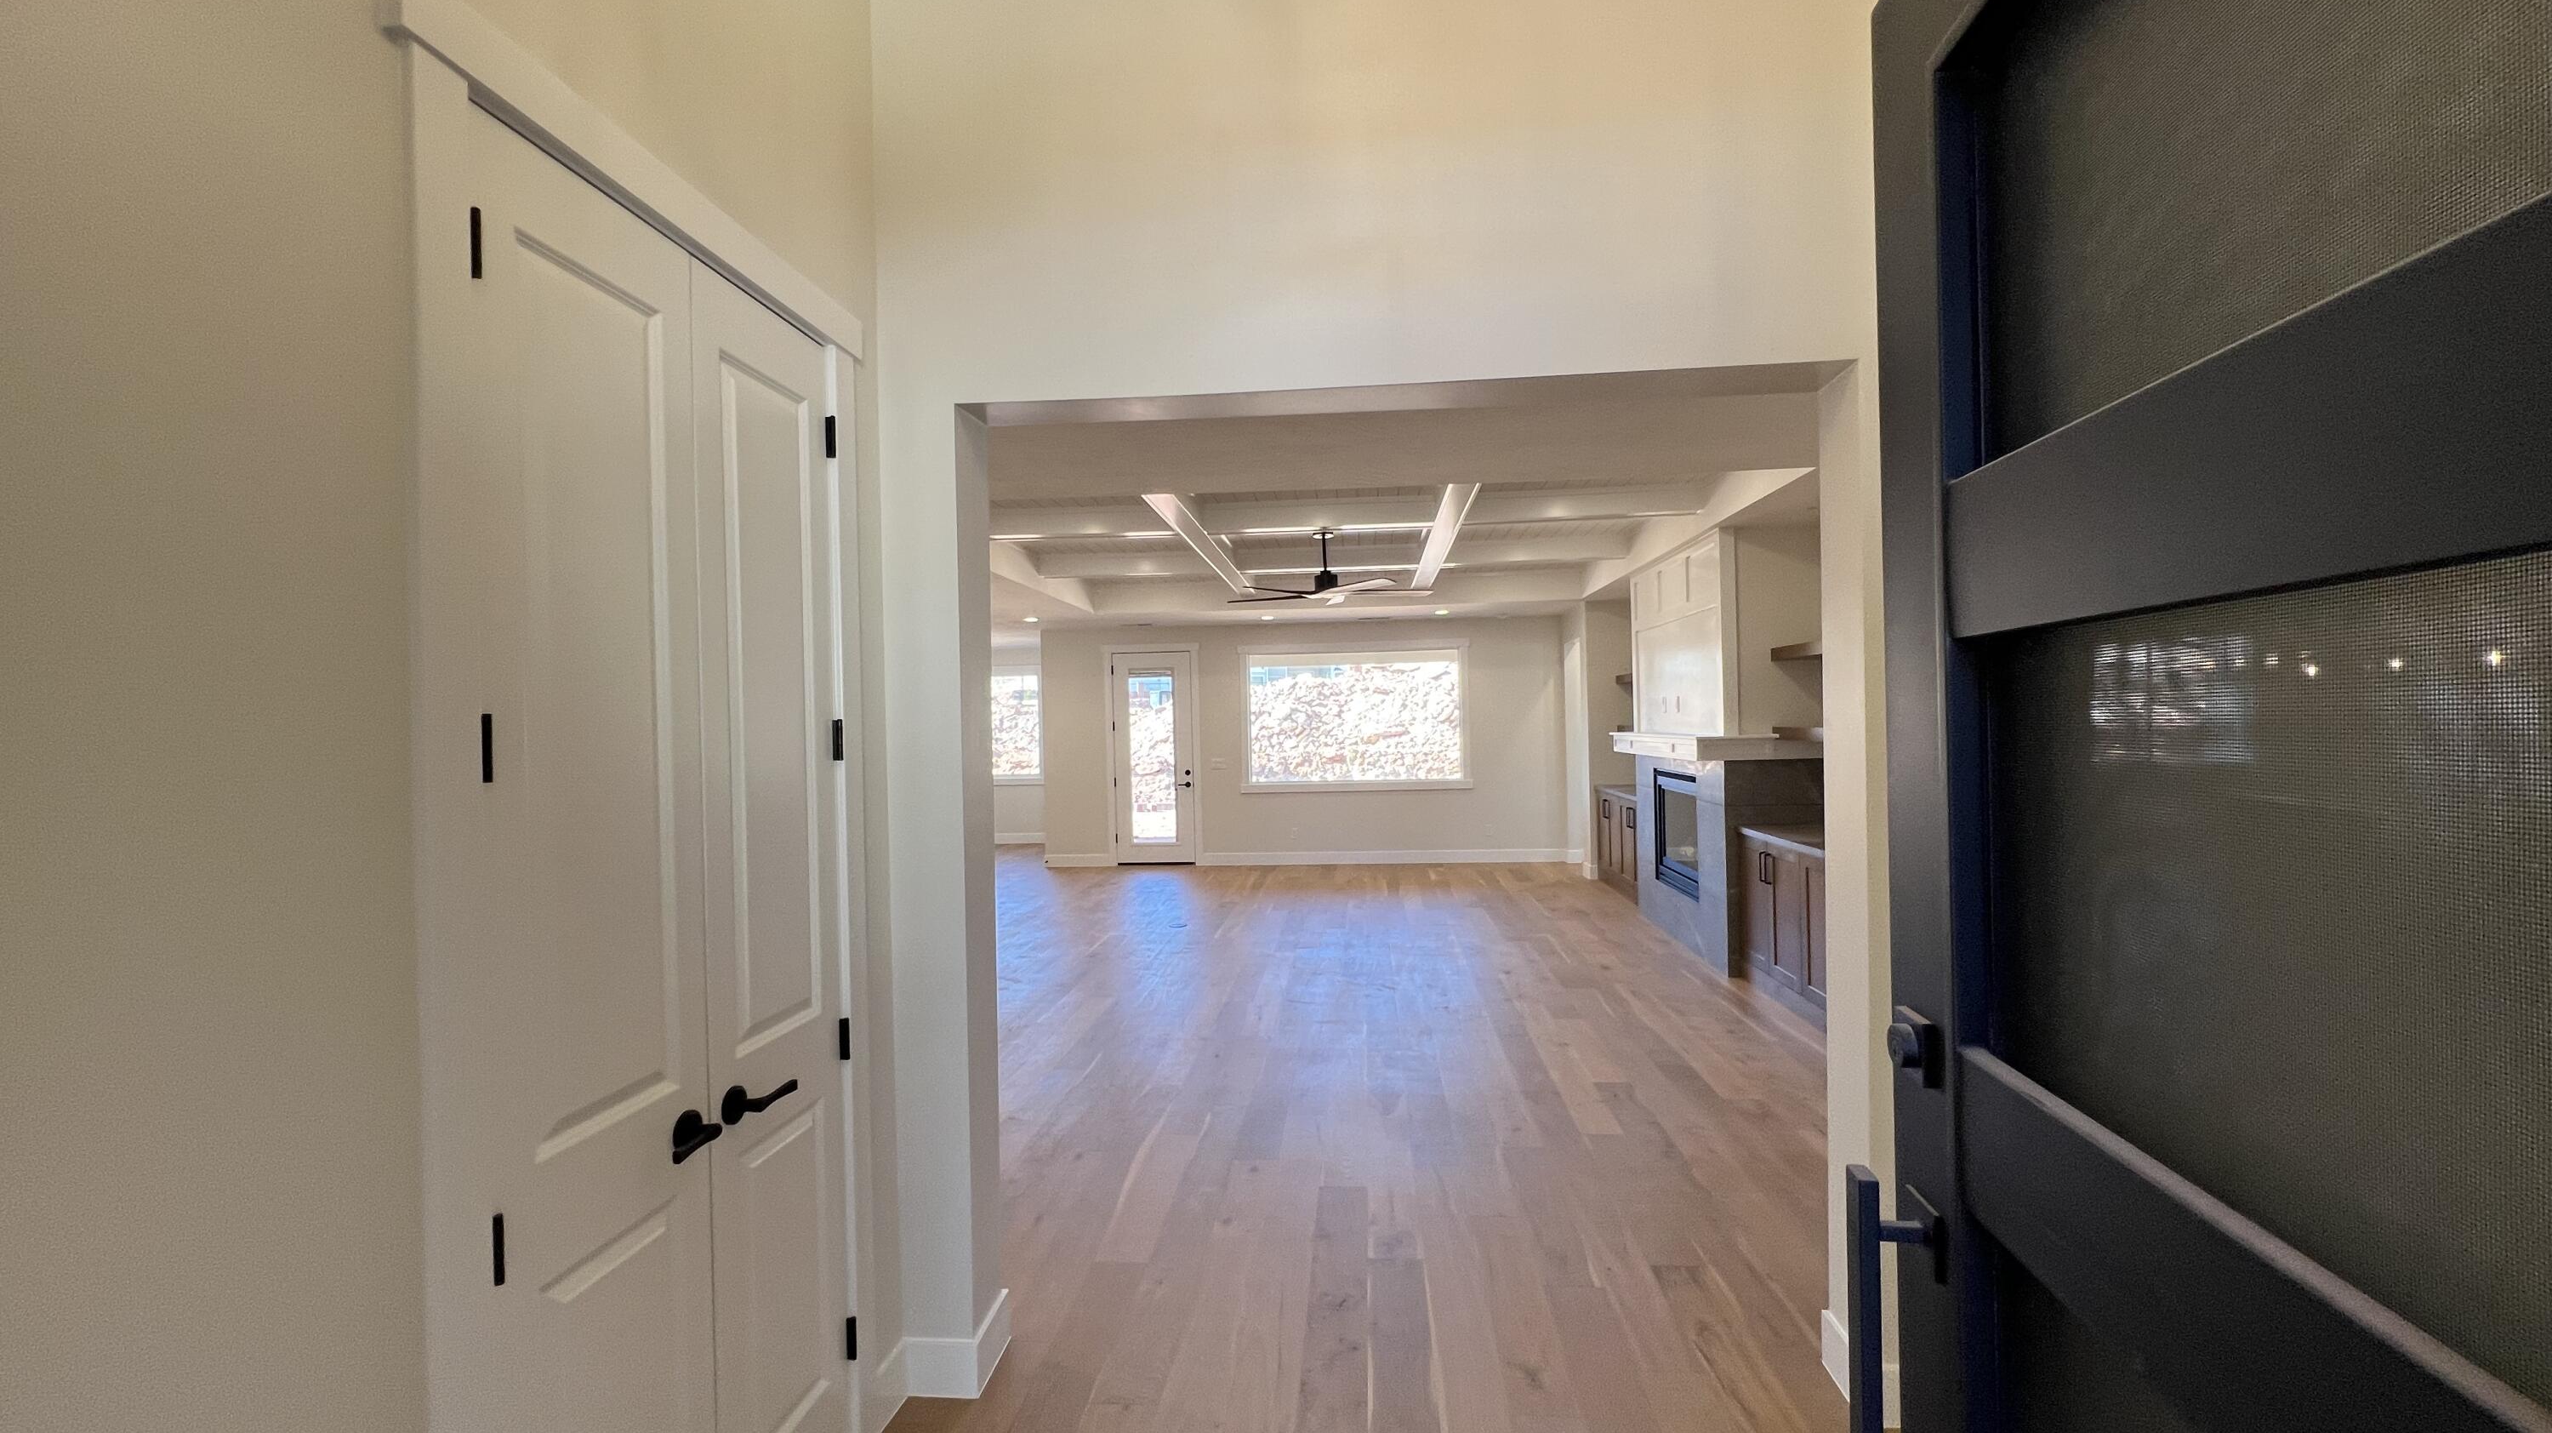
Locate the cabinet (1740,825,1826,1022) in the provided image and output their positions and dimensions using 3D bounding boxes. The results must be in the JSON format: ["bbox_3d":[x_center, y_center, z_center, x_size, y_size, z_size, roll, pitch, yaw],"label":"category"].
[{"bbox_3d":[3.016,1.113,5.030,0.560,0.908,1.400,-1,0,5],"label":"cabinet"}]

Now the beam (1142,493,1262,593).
[{"bbox_3d":[-0.493,-1.287,7.119,0.170,0.150,4.785,-1,0,5],"label":"beam"}]

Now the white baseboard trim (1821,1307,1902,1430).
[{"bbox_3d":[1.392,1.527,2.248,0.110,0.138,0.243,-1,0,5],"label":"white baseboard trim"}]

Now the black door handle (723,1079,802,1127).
[{"bbox_3d":[-0.974,0.718,1.815,0.065,0.066,0.149,-1,0,5],"label":"black door handle"}]

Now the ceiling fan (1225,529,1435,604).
[{"bbox_3d":[0.353,-1.124,6.992,1.470,0.503,1.470,-1,0,5],"label":"ceiling fan"}]

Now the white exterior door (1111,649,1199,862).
[{"bbox_3d":[-1.389,0.465,11.034,0.914,2.420,0.055,-1,0,5],"label":"white exterior door"}]

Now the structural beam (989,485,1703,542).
[{"bbox_3d":[0.286,-1.304,6.157,4.785,0.153,0.173,-1,0,5],"label":"structural beam"}]

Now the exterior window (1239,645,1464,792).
[{"bbox_3d":[0.889,0.024,10.702,2.497,1.530,0.120,-1,0,5],"label":"exterior window"}]

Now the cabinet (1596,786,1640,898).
[{"bbox_3d":[3.322,1.119,8.461,0.560,0.908,1.490,-1,0,5],"label":"cabinet"}]

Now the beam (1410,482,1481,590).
[{"bbox_3d":[1.207,-1.345,7.093,0.174,0.175,4.700,-1,0,5],"label":"beam"}]

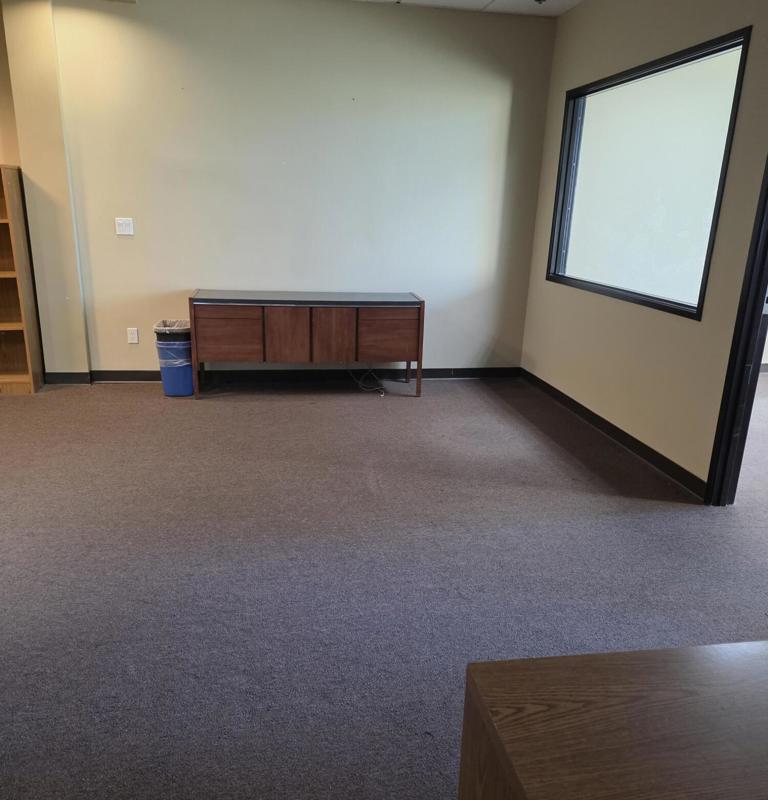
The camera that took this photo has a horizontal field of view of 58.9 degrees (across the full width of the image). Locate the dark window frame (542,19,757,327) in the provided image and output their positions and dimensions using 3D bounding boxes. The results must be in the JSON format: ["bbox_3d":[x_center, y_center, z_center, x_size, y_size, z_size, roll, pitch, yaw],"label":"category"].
[{"bbox_3d":[1.466,-1.279,4.083,0.100,1.308,1.937,-1,16,-10],"label":"dark window frame"}]

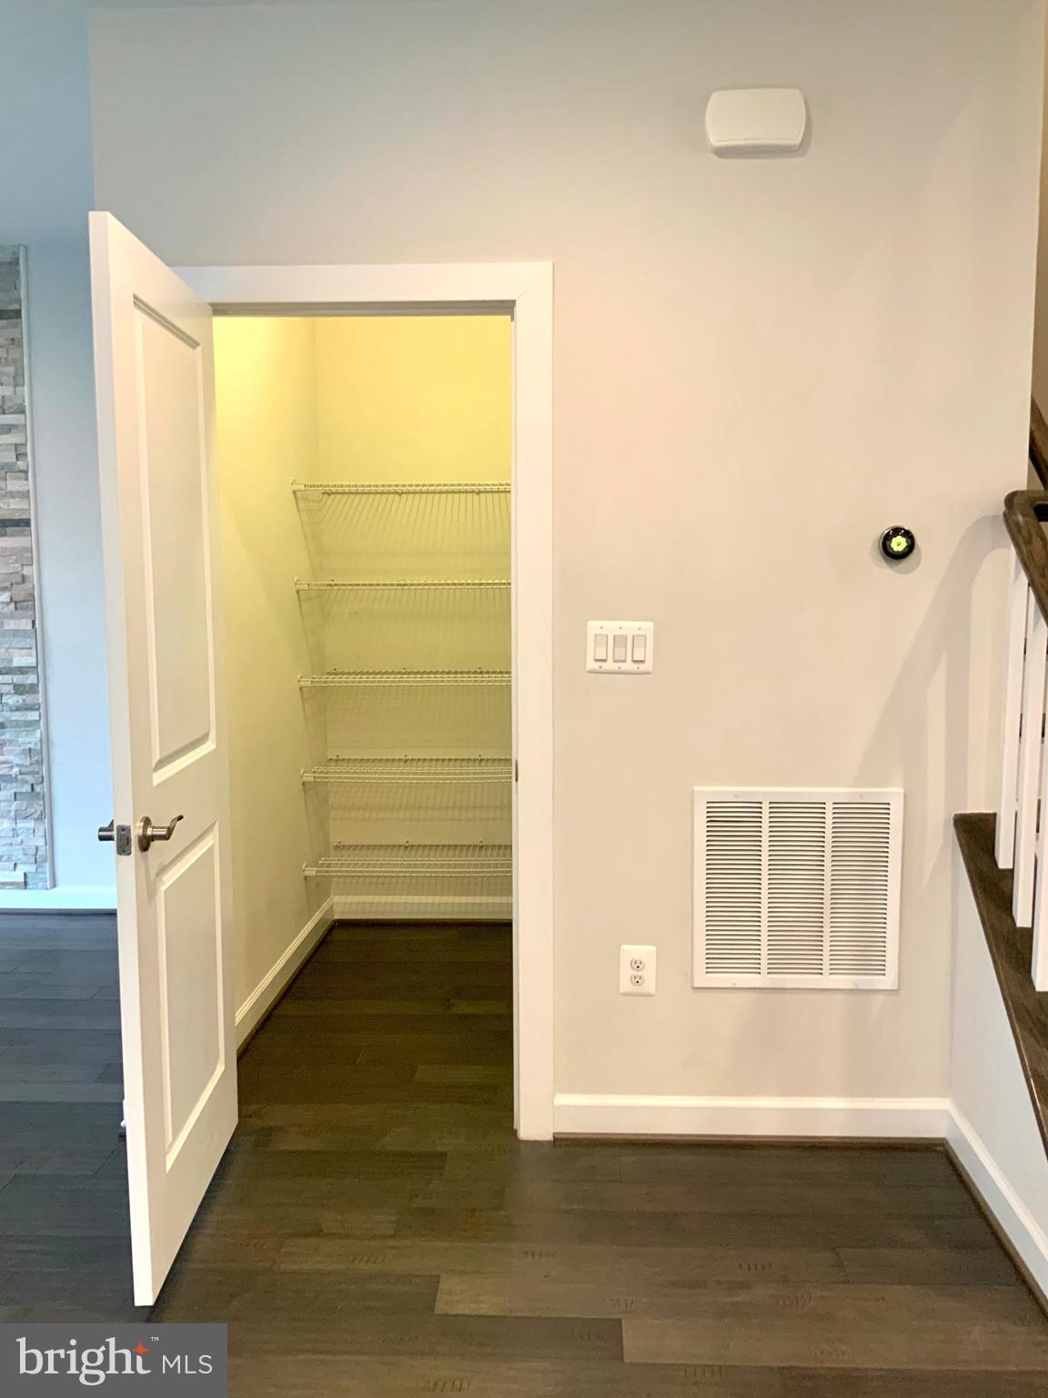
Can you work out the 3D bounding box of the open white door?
[{"bbox_3d":[-0.749,0.121,2.542,0.035,2.035,0.765,0,6,-2],"label":"open white door"}]

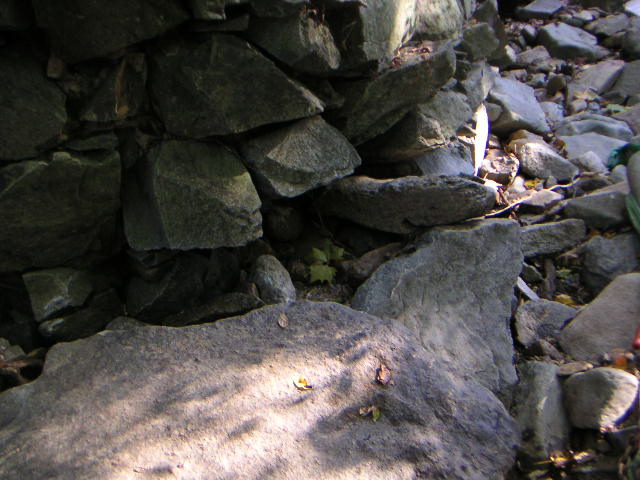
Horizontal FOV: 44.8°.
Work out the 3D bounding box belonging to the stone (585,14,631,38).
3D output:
[{"bbox_3d":[1.667,-1.239,4.500,0.250,0.100,0.180,9,27,18],"label":"stone"}]

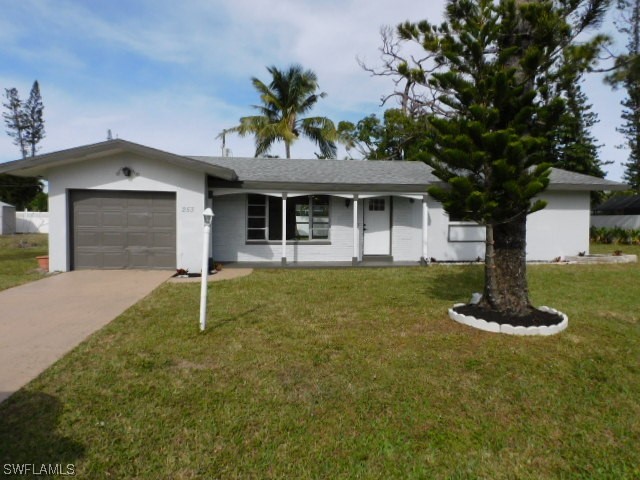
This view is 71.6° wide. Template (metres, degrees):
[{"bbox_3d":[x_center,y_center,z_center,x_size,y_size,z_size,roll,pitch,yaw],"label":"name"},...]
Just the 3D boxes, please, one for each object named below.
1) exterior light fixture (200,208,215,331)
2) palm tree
[{"bbox_3d":[-1.508,0.386,5.834,0.150,1.609,0.150,3,3,0],"label":"exterior light fixture"},{"bbox_3d":[-2.428,-5.365,27.786,6.942,11.064,6.700,0,3,0],"label":"palm tree"}]

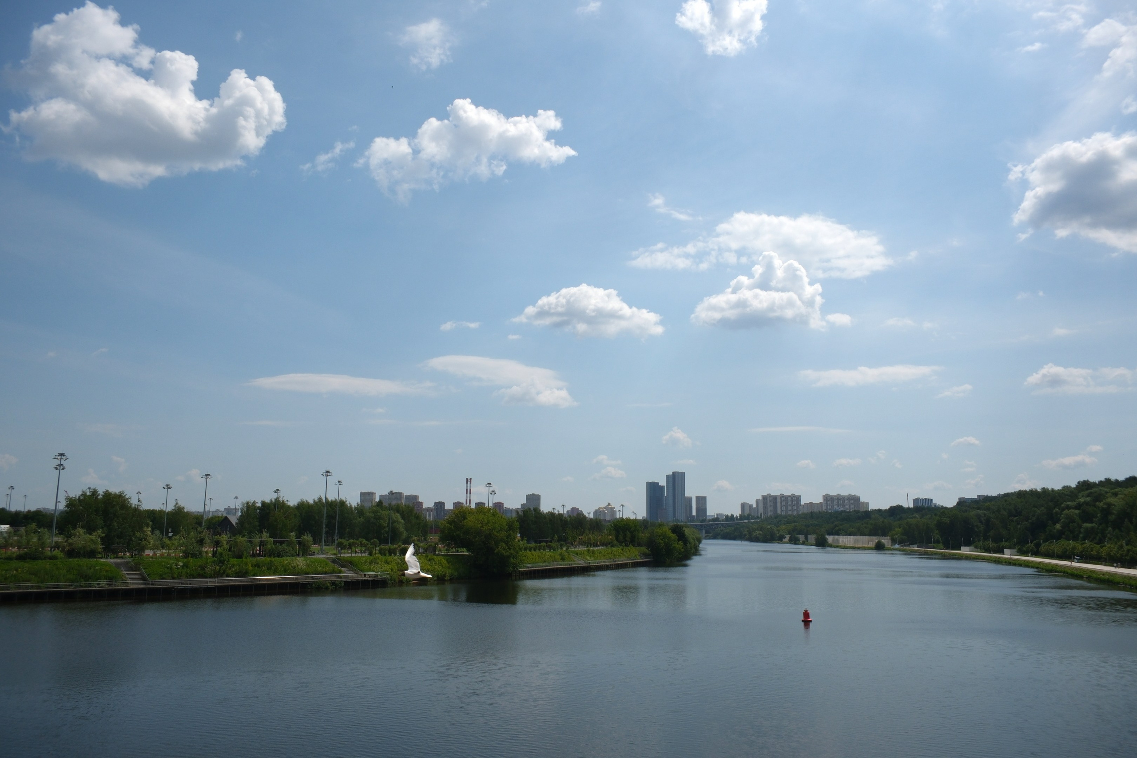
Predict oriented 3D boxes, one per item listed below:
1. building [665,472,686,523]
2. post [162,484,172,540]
[{"bbox_3d":[277.025,312.186,2187.183,50.417,148.000,38.000,-1,-10,7],"label":"building"},{"bbox_3d":[-137.597,46.458,290.977,3.000,20.700,3.000,5,-11,-25],"label":"post"}]

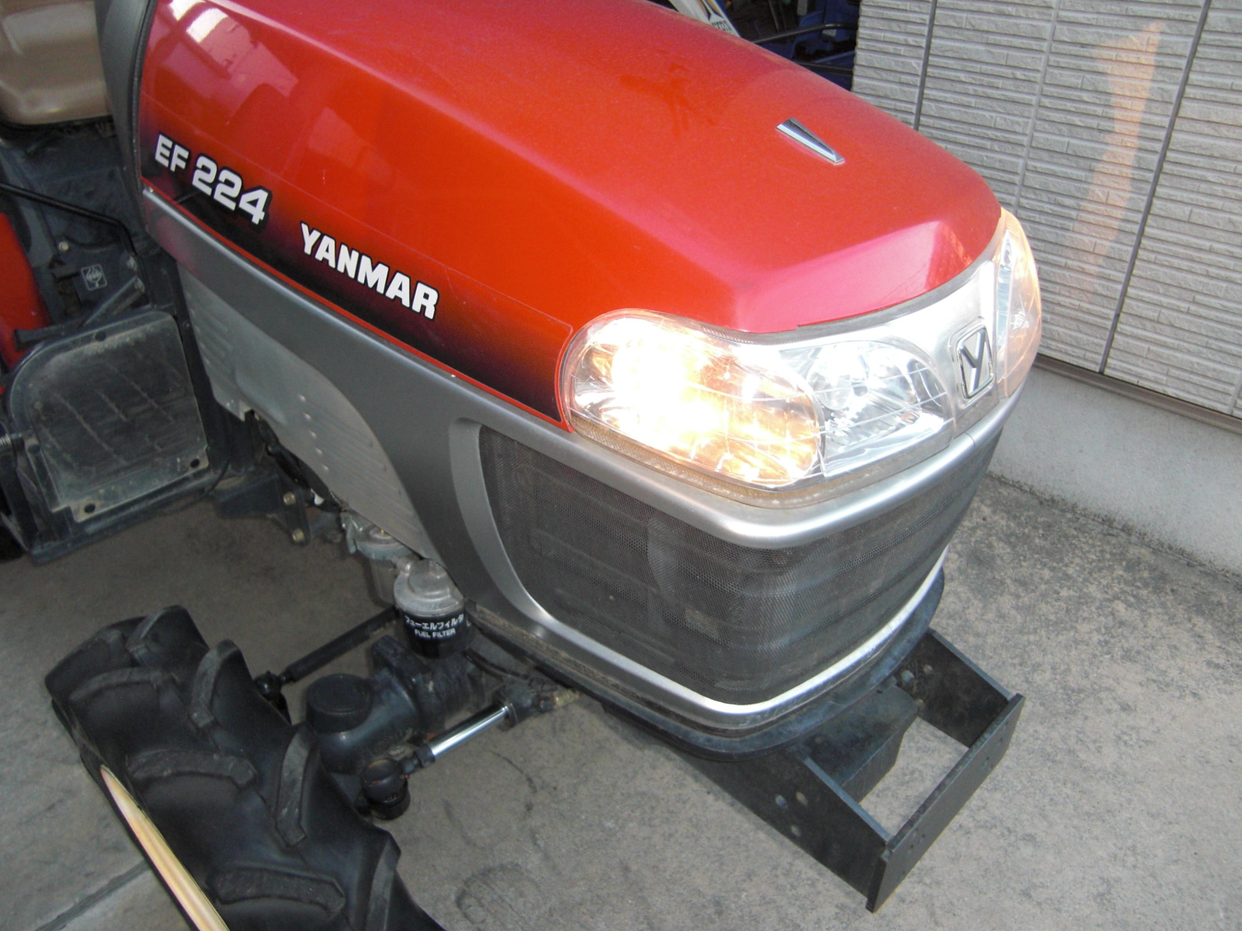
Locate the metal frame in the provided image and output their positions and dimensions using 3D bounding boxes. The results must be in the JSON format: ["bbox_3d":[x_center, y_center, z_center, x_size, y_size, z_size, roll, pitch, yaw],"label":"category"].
[{"bbox_3d":[0.251,0.281,1.126,0.277,0.168,0.269,29,47,36],"label":"metal frame"}]

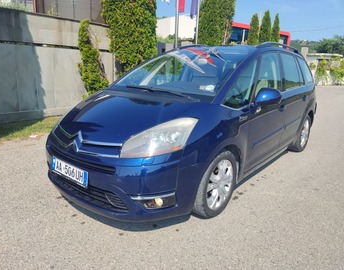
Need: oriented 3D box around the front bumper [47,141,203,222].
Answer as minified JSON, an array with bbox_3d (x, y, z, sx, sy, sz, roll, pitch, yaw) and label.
[{"bbox_3d":[-0.646,0.250,2.211,1.760,0.540,0.560,13,18,38],"label":"front bumper"}]

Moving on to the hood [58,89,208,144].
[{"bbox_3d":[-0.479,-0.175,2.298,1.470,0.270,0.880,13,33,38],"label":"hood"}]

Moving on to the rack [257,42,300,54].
[{"bbox_3d":[1.489,-1.184,3.534,0.060,0.110,1.720,13,18,38],"label":"rack"}]

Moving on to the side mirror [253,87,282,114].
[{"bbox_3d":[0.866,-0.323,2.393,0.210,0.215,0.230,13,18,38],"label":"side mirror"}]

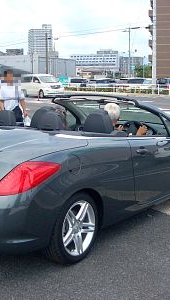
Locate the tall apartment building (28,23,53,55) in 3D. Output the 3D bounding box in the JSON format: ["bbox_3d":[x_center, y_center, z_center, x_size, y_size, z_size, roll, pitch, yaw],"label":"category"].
[{"bbox_3d":[-51.393,-111.951,467.871,27.000,66.000,20.000,0,10,-2],"label":"tall apartment building"}]

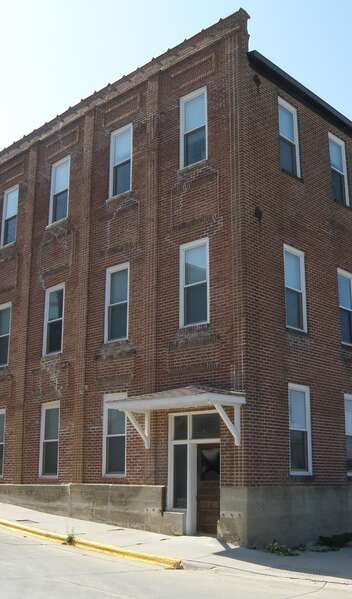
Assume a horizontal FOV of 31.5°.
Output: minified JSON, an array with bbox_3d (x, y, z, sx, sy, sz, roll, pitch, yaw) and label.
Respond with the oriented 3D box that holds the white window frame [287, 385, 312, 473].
[{"bbox_3d":[2.763,2.940,14.096,0.150,2.028,0.901,-14,-21,42],"label":"white window frame"}]

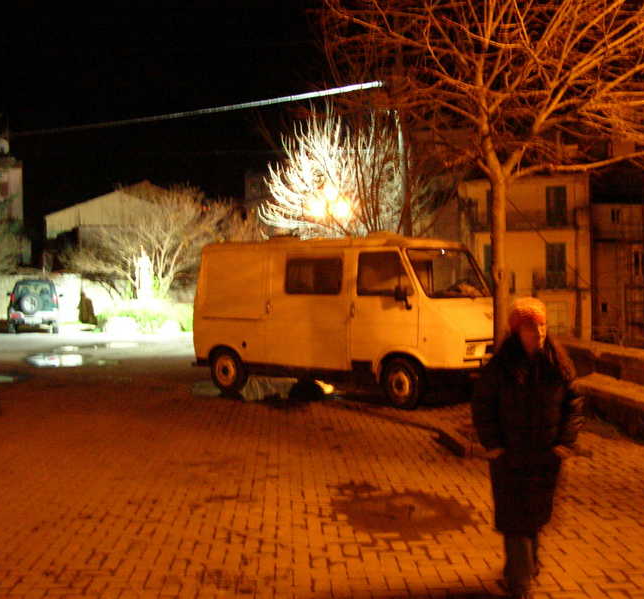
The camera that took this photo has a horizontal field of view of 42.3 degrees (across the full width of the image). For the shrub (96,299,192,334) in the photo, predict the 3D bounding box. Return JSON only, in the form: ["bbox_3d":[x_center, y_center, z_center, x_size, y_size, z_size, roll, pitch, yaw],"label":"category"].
[{"bbox_3d":[-5.950,0.570,28.200,3.400,1.220,2.200,0,1,0],"label":"shrub"}]

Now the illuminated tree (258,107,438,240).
[{"bbox_3d":[0.700,-1.900,21.000,4.500,6.200,4.400,0,1,0],"label":"illuminated tree"}]

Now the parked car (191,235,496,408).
[{"bbox_3d":[0.530,0.260,12.130,4.870,2.230,1.980,1,1,39],"label":"parked car"}]

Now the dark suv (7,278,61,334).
[{"bbox_3d":[-10.100,0.220,29.100,1.750,1.820,4.150,-1,1,-20],"label":"dark suv"}]

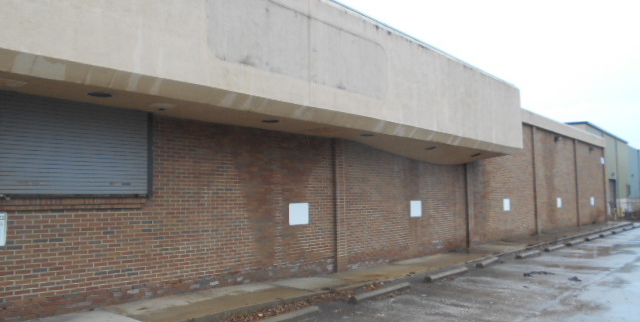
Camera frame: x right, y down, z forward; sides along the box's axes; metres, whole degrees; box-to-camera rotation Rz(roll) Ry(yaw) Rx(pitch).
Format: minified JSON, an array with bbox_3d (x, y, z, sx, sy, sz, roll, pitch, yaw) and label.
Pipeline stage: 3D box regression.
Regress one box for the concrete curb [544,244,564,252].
[{"bbox_3d":[8.208,3.055,16.794,0.180,0.130,1.800,-5,-6,41],"label":"concrete curb"}]

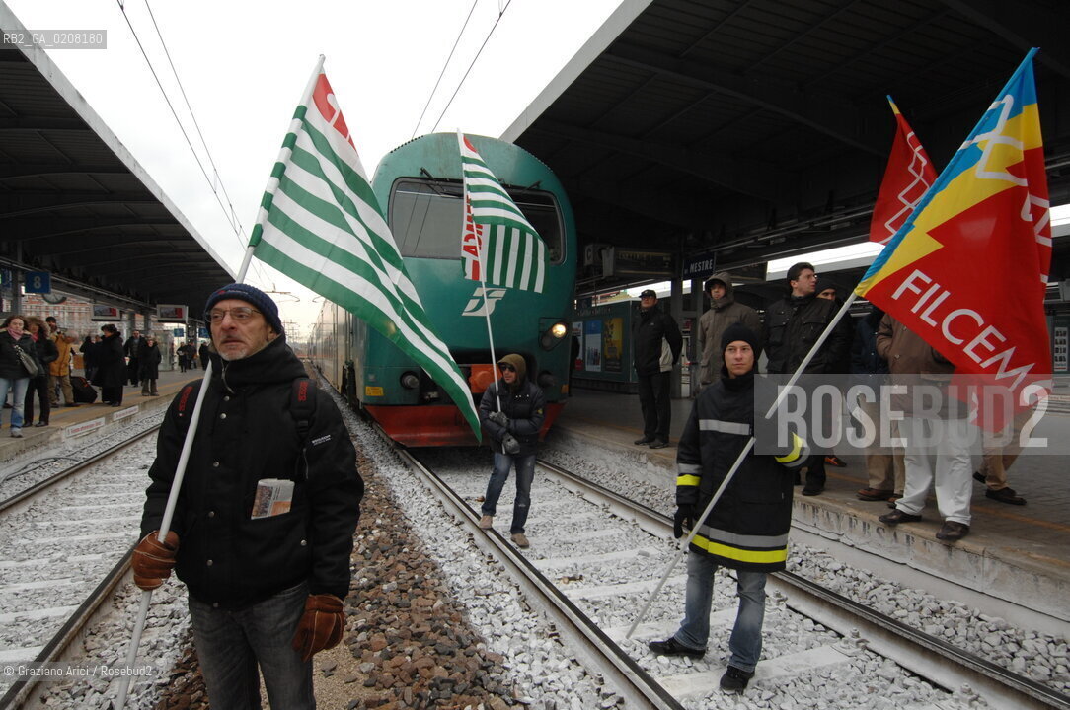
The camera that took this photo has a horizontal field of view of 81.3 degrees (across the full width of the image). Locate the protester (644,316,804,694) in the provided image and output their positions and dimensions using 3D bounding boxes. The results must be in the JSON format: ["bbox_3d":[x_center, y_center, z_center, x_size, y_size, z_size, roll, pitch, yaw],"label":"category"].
[{"bbox_3d":[0.960,0.710,3.160,0.740,1.750,0.500,0,0,29],"label":"protester"}]

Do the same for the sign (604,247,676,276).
[{"bbox_3d":[2.367,-2.064,14.184,1.500,0.600,0.420,0,0,-20],"label":"sign"}]

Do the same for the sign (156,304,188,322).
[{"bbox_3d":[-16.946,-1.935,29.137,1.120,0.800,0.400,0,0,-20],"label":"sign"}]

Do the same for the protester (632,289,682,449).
[{"bbox_3d":[1.447,0.158,7.400,0.420,1.840,0.530,0,1,-34],"label":"protester"}]

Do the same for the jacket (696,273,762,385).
[{"bbox_3d":[1.790,-0.240,5.750,0.580,1.050,0.380,0,0,45],"label":"jacket"}]

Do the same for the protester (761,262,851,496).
[{"bbox_3d":[2.156,0.180,4.950,0.620,1.800,0.390,0,0,33],"label":"protester"}]

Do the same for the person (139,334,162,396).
[{"bbox_3d":[-9.930,0.255,16.100,0.520,1.610,0.360,0,0,-28],"label":"person"}]

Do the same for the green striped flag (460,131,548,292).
[{"bbox_3d":[-0.252,-1.121,4.900,0.670,1.230,0.380,0,0,-3],"label":"green striped flag"}]

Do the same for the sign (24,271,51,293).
[{"bbox_3d":[-14.281,-2.087,17.960,0.610,0.620,0.130,0,0,-20],"label":"sign"}]

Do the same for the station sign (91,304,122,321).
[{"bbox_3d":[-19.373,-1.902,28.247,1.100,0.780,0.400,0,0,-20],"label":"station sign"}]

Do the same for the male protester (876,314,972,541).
[{"bbox_3d":[2.500,0.195,4.000,0.420,1.780,0.580,0,0,-33],"label":"male protester"}]

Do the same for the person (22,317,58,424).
[{"bbox_3d":[-7.440,0.245,9.400,0.500,1.660,0.340,0,0,-12],"label":"person"}]

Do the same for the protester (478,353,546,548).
[{"bbox_3d":[-0.190,0.787,5.100,0.540,1.600,0.450,0,0,6],"label":"protester"}]

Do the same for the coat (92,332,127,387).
[{"bbox_3d":[-8.997,0.115,13.200,0.570,1.140,0.560,0,1,-28],"label":"coat"}]

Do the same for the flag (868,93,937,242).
[{"bbox_3d":[3.356,-1.618,5.600,0.720,1.360,0.320,0,0,20],"label":"flag"}]

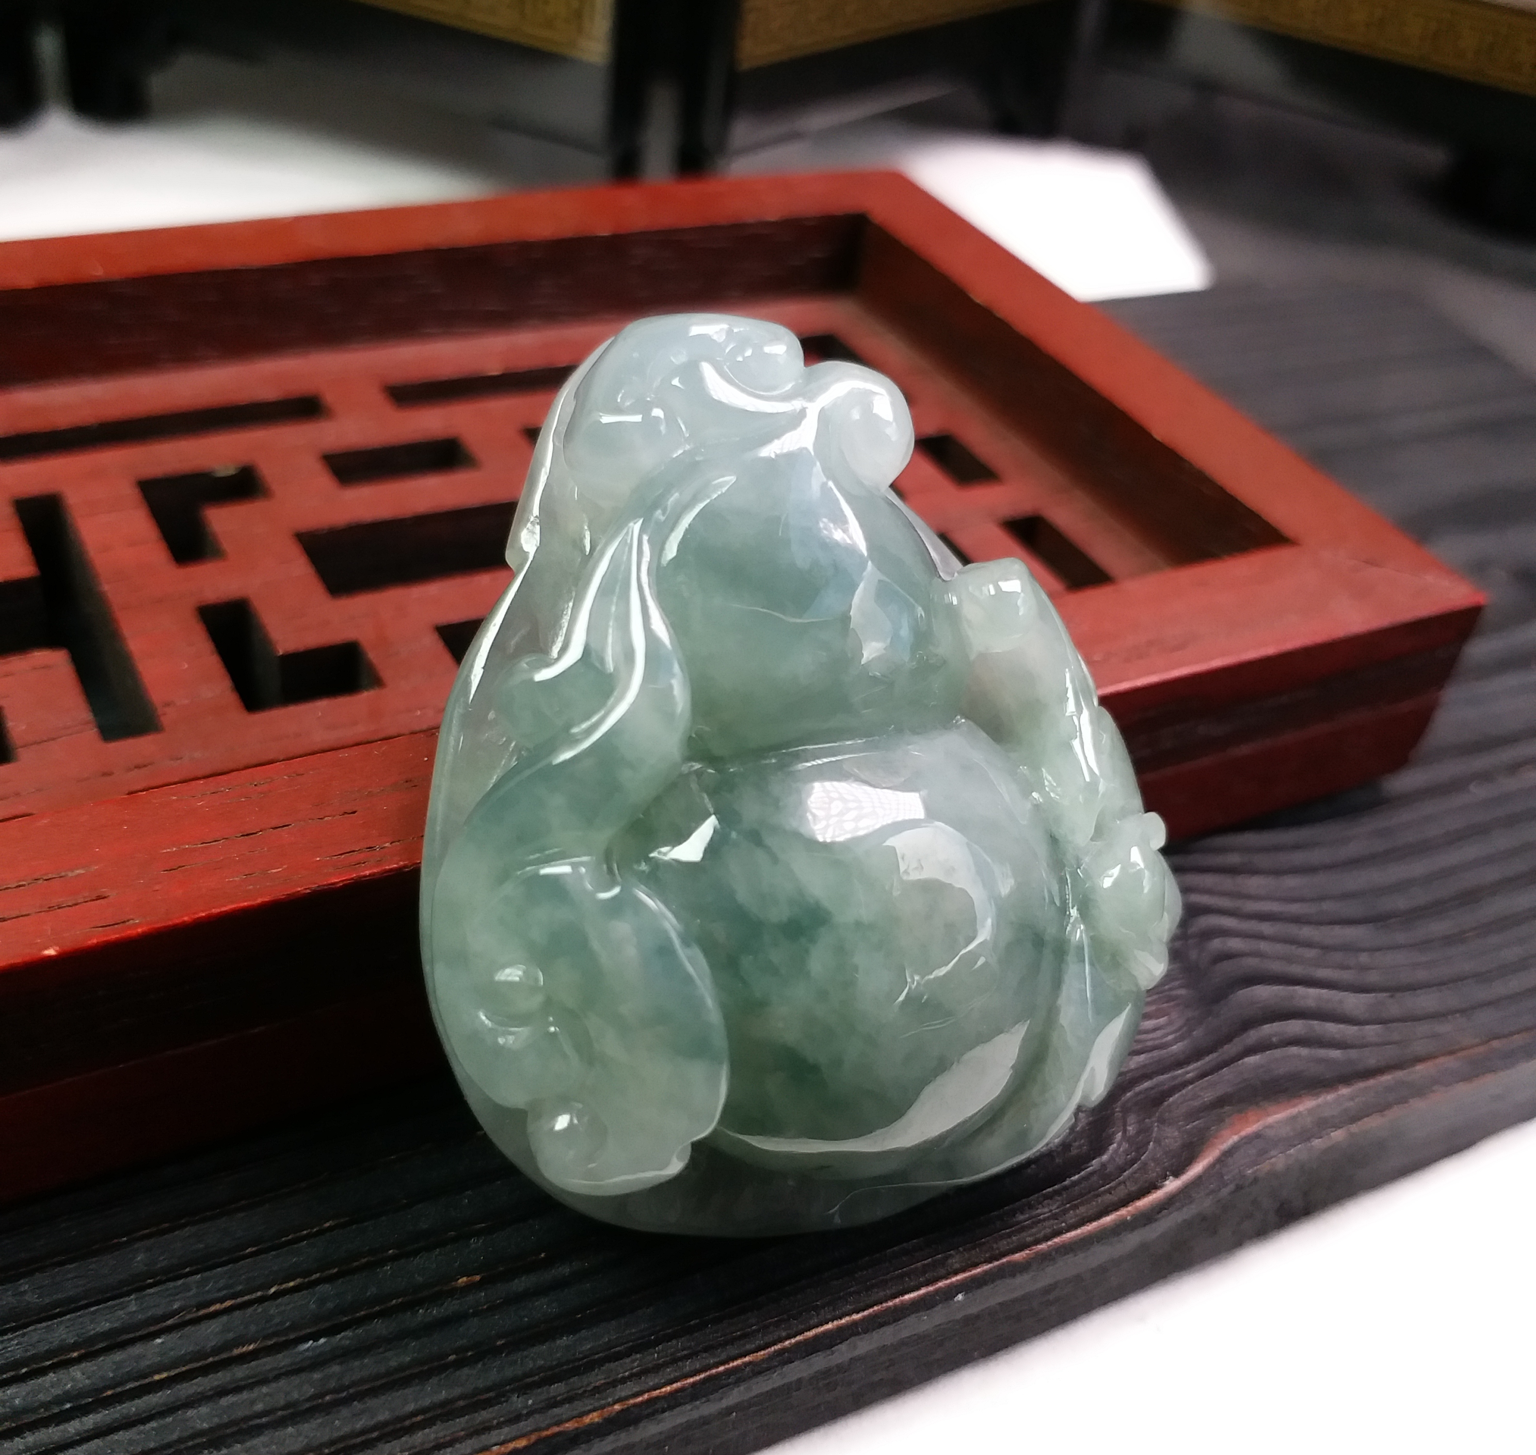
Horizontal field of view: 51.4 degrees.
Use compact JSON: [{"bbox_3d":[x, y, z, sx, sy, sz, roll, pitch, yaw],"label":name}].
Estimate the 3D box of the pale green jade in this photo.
[{"bbox_3d":[0.003,0.002,0.094,0.048,0.017,0.055,-13,86,-26],"label":"pale green jade"}]

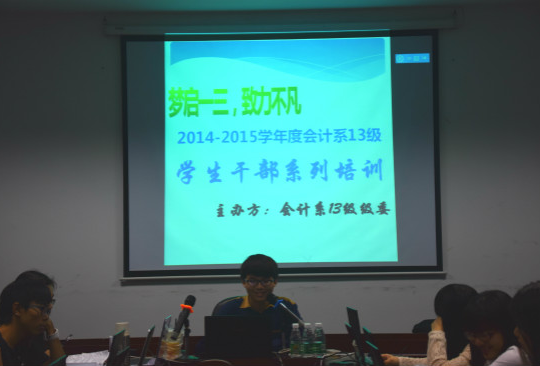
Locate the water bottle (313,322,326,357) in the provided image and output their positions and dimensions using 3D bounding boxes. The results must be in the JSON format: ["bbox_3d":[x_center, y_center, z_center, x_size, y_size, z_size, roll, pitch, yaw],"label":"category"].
[{"bbox_3d":[0.249,0.798,6.050,0.058,0.171,0.058,-1,-1,0],"label":"water bottle"}]

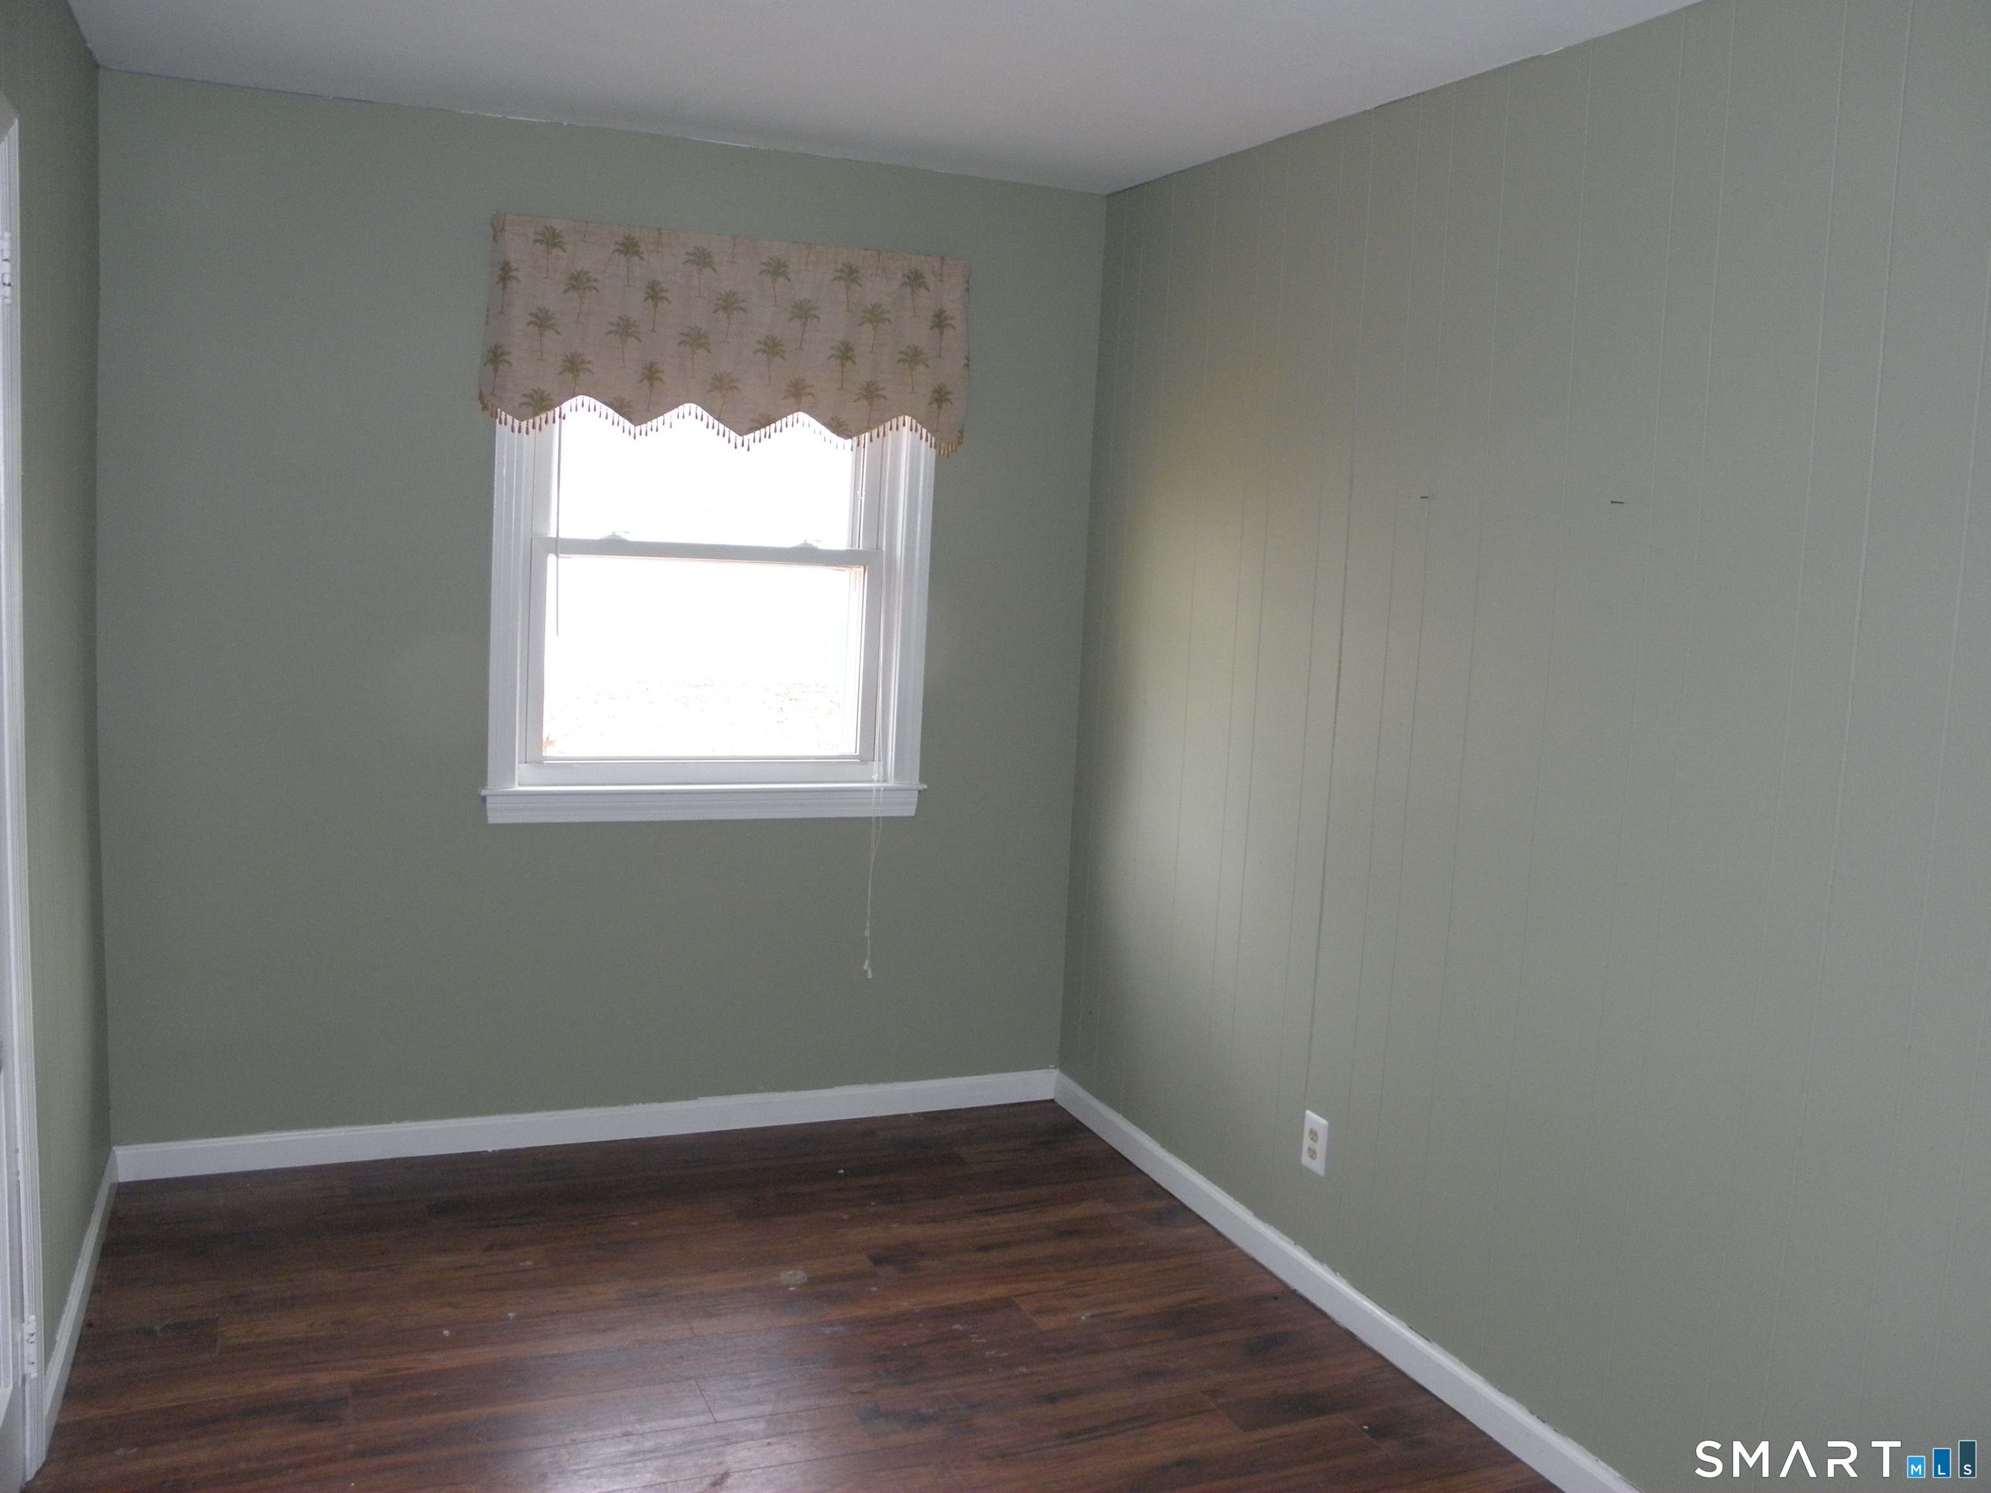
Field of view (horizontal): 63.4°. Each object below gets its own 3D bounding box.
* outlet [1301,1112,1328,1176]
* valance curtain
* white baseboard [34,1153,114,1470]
[{"bbox_3d":[0.656,0.814,3.298,0.008,0.116,0.072,0,8,-24],"label":"outlet"},{"bbox_3d":[-0.615,-0.955,3.768,1.135,0.450,0.085,0,8,-24],"label":"valance curtain"},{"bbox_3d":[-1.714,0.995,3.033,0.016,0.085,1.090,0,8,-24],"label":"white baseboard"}]

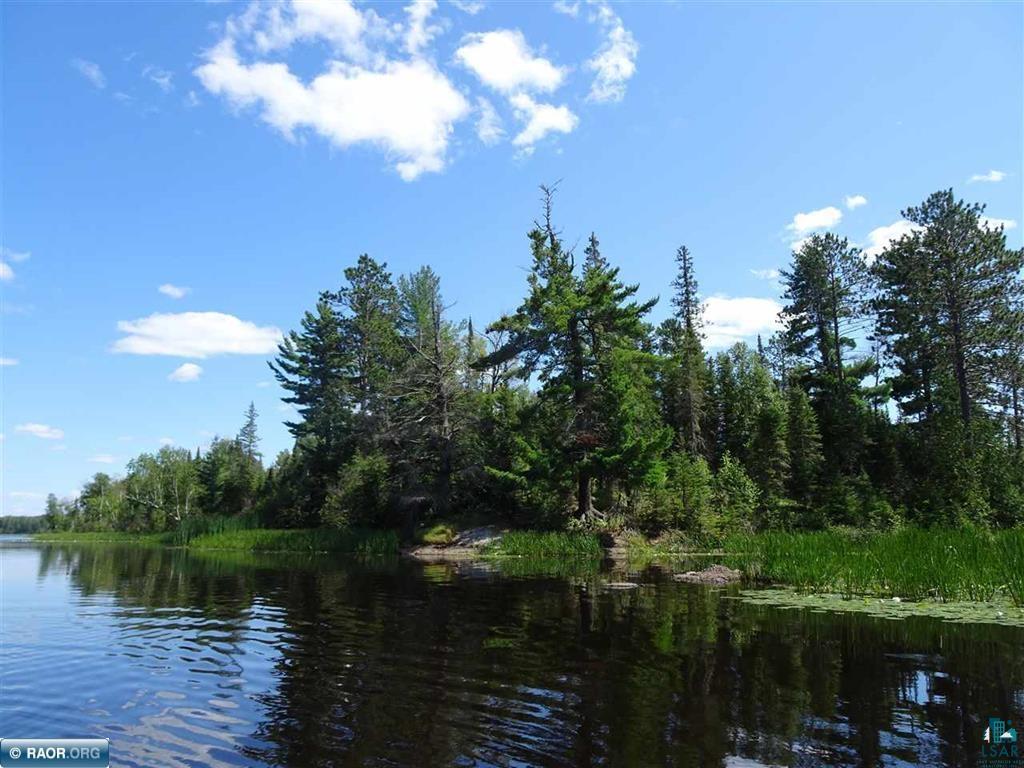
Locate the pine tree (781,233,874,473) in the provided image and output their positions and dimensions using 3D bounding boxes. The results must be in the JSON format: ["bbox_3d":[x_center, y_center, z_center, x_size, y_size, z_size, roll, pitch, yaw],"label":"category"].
[{"bbox_3d":[19.013,-1.650,42.736,5.665,15.969,5.382,0,-12,0],"label":"pine tree"}]

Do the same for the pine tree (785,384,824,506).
[{"bbox_3d":[14.885,3.099,36.128,1.832,6.279,1.832,0,-12,0],"label":"pine tree"}]

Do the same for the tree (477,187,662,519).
[{"bbox_3d":[3.090,-2.136,38.241,9.994,18.436,7.995,0,-12,0],"label":"tree"}]

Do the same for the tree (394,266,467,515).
[{"bbox_3d":[-4.623,0.113,40.325,4.084,14.361,3.880,0,-12,0],"label":"tree"}]

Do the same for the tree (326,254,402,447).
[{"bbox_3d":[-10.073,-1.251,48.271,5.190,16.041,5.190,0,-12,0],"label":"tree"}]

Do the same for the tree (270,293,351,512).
[{"bbox_3d":[-12.735,1.202,44.695,5.157,13.799,4.899,0,-12,0],"label":"tree"}]

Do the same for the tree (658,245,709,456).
[{"bbox_3d":[10.591,-1.434,43.712,3.088,15.242,3.088,0,-12,0],"label":"tree"}]

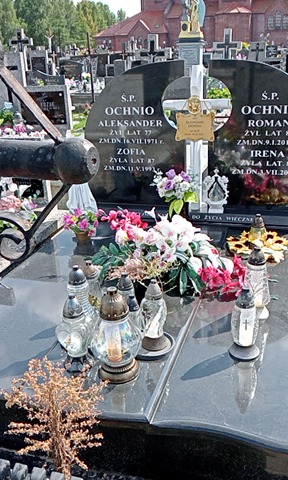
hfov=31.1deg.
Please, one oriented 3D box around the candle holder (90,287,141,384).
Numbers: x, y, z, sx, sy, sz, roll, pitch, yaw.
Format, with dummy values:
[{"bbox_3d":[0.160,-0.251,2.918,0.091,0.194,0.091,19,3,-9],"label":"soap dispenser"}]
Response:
[{"bbox_3d":[-0.099,0.333,1.887,0.186,0.345,0.186,-2,22,1],"label":"candle holder"}]

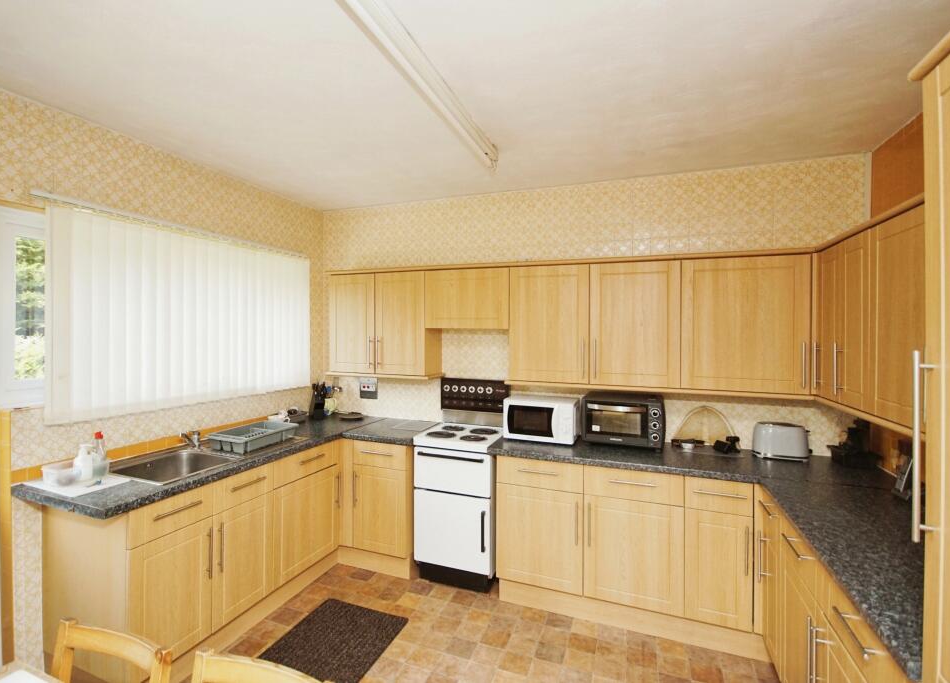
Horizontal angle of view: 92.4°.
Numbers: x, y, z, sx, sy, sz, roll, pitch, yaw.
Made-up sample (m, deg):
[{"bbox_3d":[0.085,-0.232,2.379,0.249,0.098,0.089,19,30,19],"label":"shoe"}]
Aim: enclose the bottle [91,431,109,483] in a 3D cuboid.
[{"bbox_3d":[-1.696,0.520,2.055,0.066,0.210,0.050,-1,2,-39],"label":"bottle"}]

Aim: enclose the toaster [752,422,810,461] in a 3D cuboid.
[{"bbox_3d":[1.669,0.543,2.510,0.258,0.182,0.160,1,1,21],"label":"toaster"}]

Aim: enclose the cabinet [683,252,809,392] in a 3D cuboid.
[{"bbox_3d":[1.496,-0.094,2.583,0.610,0.720,0.310,1,1,21],"label":"cabinet"}]

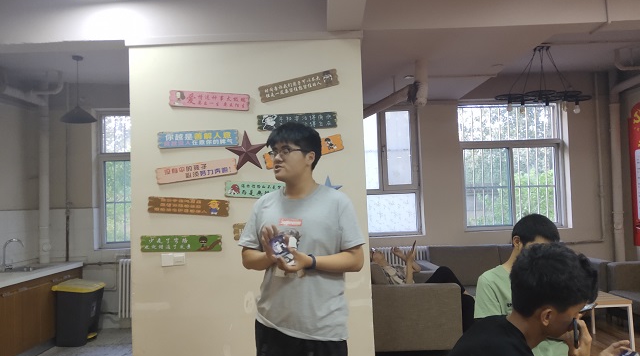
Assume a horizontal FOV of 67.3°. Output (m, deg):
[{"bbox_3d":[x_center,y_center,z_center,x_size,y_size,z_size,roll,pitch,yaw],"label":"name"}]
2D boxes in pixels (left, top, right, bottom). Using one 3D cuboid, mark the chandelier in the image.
[{"bbox_3d":[2.288,-1.004,4.948,0.990,0.706,0.900,-2,-3,2],"label":"chandelier"}]

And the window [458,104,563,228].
[{"bbox_3d":[2.596,-0.142,6.500,1.480,1.740,0.150,-2,-4,-3],"label":"window"}]

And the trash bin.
[{"bbox_3d":[-2.619,1.475,5.259,0.410,0.640,0.370,-2,-3,2],"label":"trash bin"}]

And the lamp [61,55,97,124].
[{"bbox_3d":[-2.577,-0.943,5.129,0.385,0.711,0.385,-2,-4,1],"label":"lamp"}]

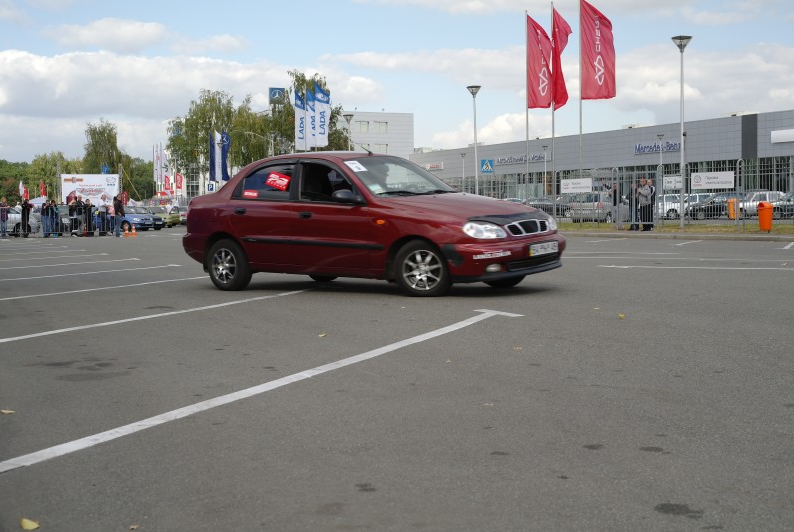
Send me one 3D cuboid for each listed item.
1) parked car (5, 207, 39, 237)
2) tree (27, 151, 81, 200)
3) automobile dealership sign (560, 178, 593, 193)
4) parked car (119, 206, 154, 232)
[{"bbox_3d":[-18.300,-2.060,46.400,4.300,1.450,1.720,-1,3,-11],"label":"parked car"},{"bbox_3d":[-40.100,-9.000,120.000,6.600,8.600,6.600,-1,3,0],"label":"tree"},{"bbox_3d":[6.379,-2.818,36.200,0.050,0.480,1.900,-2,3,-25],"label":"automobile dealership sign"},{"bbox_3d":[-15.750,-2.670,58.500,4.240,1.430,1.680,1,3,33],"label":"parked car"}]

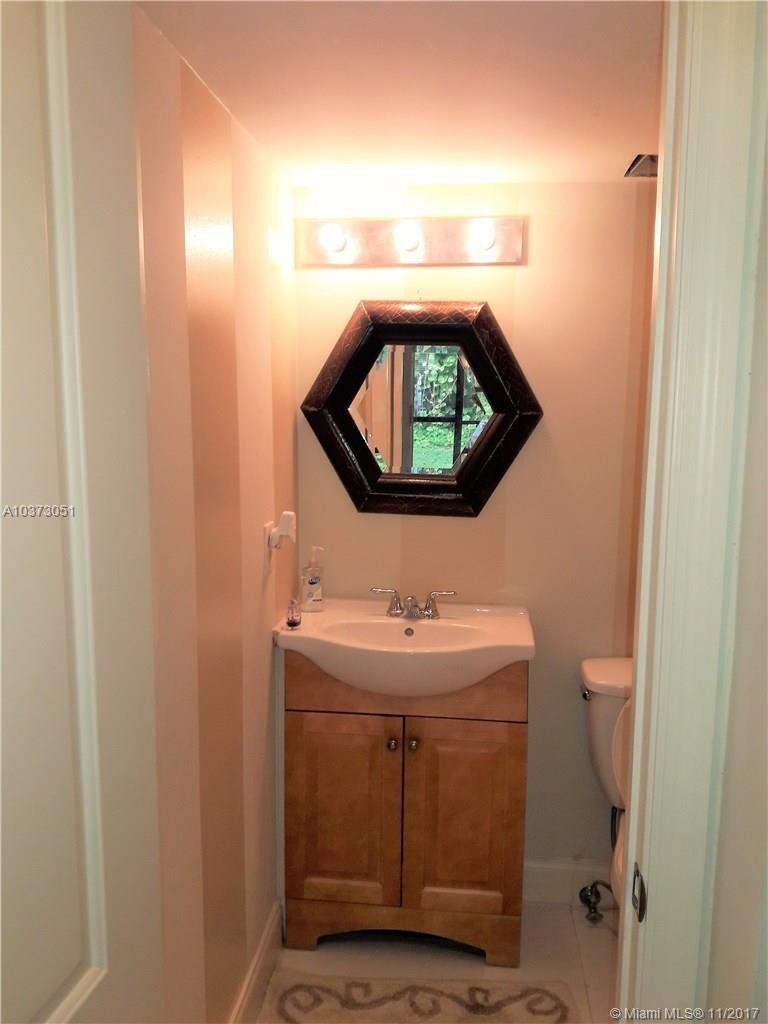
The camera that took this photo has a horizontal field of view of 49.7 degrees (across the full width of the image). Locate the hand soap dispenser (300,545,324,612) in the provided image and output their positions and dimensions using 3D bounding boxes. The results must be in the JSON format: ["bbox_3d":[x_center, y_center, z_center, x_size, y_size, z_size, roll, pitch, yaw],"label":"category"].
[{"bbox_3d":[-0.190,0.180,2.234,0.062,0.175,0.042,-2,8,-19],"label":"hand soap dispenser"}]

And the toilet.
[{"bbox_3d":[0.723,0.805,1.980,0.472,0.780,0.680,1,8,6],"label":"toilet"}]

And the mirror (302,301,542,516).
[{"bbox_3d":[0.100,-0.276,2.232,0.648,0.570,0.050,2,8,6],"label":"mirror"}]

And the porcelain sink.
[{"bbox_3d":[0.056,0.369,2.126,0.630,0.166,0.447,1,8,6],"label":"porcelain sink"}]

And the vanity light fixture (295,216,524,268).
[{"bbox_3d":[0.066,-0.698,2.139,0.609,0.124,0.125,1,8,6],"label":"vanity light fixture"}]

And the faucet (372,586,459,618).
[{"bbox_3d":[0.073,0.242,2.164,0.229,0.076,0.130,1,8,6],"label":"faucet"}]

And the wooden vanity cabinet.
[{"bbox_3d":[0.063,0.734,2.248,0.609,0.840,0.307,1,8,6],"label":"wooden vanity cabinet"}]

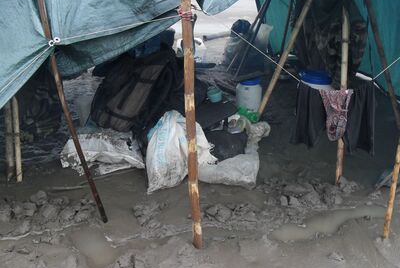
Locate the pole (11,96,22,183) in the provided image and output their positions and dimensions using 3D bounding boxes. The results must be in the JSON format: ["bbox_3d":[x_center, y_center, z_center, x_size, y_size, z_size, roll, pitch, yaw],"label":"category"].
[{"bbox_3d":[-1.368,0.054,3.284,0.043,0.698,0.043,5,23,-2],"label":"pole"}]

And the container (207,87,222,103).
[{"bbox_3d":[0.168,-0.465,5.064,0.165,0.155,0.165,0,23,0],"label":"container"}]

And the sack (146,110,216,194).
[{"bbox_3d":[-0.140,0.113,3.368,0.490,0.550,0.380,0,23,0],"label":"sack"}]

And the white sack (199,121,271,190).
[{"bbox_3d":[0.255,0.150,3.589,0.520,0.320,0.600,0,23,0],"label":"white sack"}]

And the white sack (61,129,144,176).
[{"bbox_3d":[-0.795,0.126,3.709,0.650,0.250,0.460,0,23,0],"label":"white sack"}]

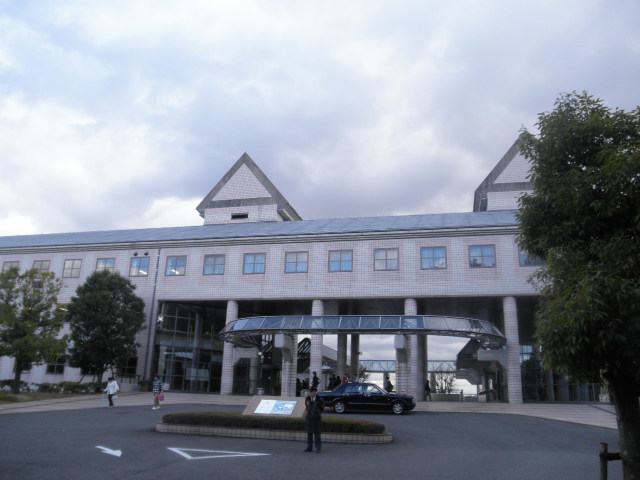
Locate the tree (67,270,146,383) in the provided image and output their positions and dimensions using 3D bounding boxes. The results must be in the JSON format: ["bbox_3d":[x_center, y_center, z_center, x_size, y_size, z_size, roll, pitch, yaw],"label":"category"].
[{"bbox_3d":[-16.667,6.822,40.545,5.800,9.100,5.800,1,-16,0],"label":"tree"}]

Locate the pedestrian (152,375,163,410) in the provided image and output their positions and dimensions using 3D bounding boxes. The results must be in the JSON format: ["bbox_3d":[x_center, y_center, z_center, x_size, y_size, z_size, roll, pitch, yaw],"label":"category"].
[{"bbox_3d":[-8.208,7.767,26.322,0.480,1.620,0.420,-11,-20,36],"label":"pedestrian"}]

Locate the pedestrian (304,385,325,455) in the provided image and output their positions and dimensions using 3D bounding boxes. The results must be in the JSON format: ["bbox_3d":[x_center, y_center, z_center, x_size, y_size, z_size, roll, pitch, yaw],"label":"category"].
[{"bbox_3d":[-0.123,5.018,14.482,0.550,1.700,0.400,-2,-16,12],"label":"pedestrian"}]

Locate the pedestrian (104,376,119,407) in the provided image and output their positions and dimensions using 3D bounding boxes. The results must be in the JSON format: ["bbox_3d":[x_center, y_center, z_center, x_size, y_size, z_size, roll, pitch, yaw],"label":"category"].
[{"bbox_3d":[-11.050,8.083,27.513,0.580,1.560,0.450,-3,-17,16],"label":"pedestrian"}]

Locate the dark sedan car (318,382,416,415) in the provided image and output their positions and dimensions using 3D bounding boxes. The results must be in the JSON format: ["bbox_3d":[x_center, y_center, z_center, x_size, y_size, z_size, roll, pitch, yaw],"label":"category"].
[{"bbox_3d":[2.320,7.609,25.012,4.690,1.450,1.720,-1,-16,10],"label":"dark sedan car"}]

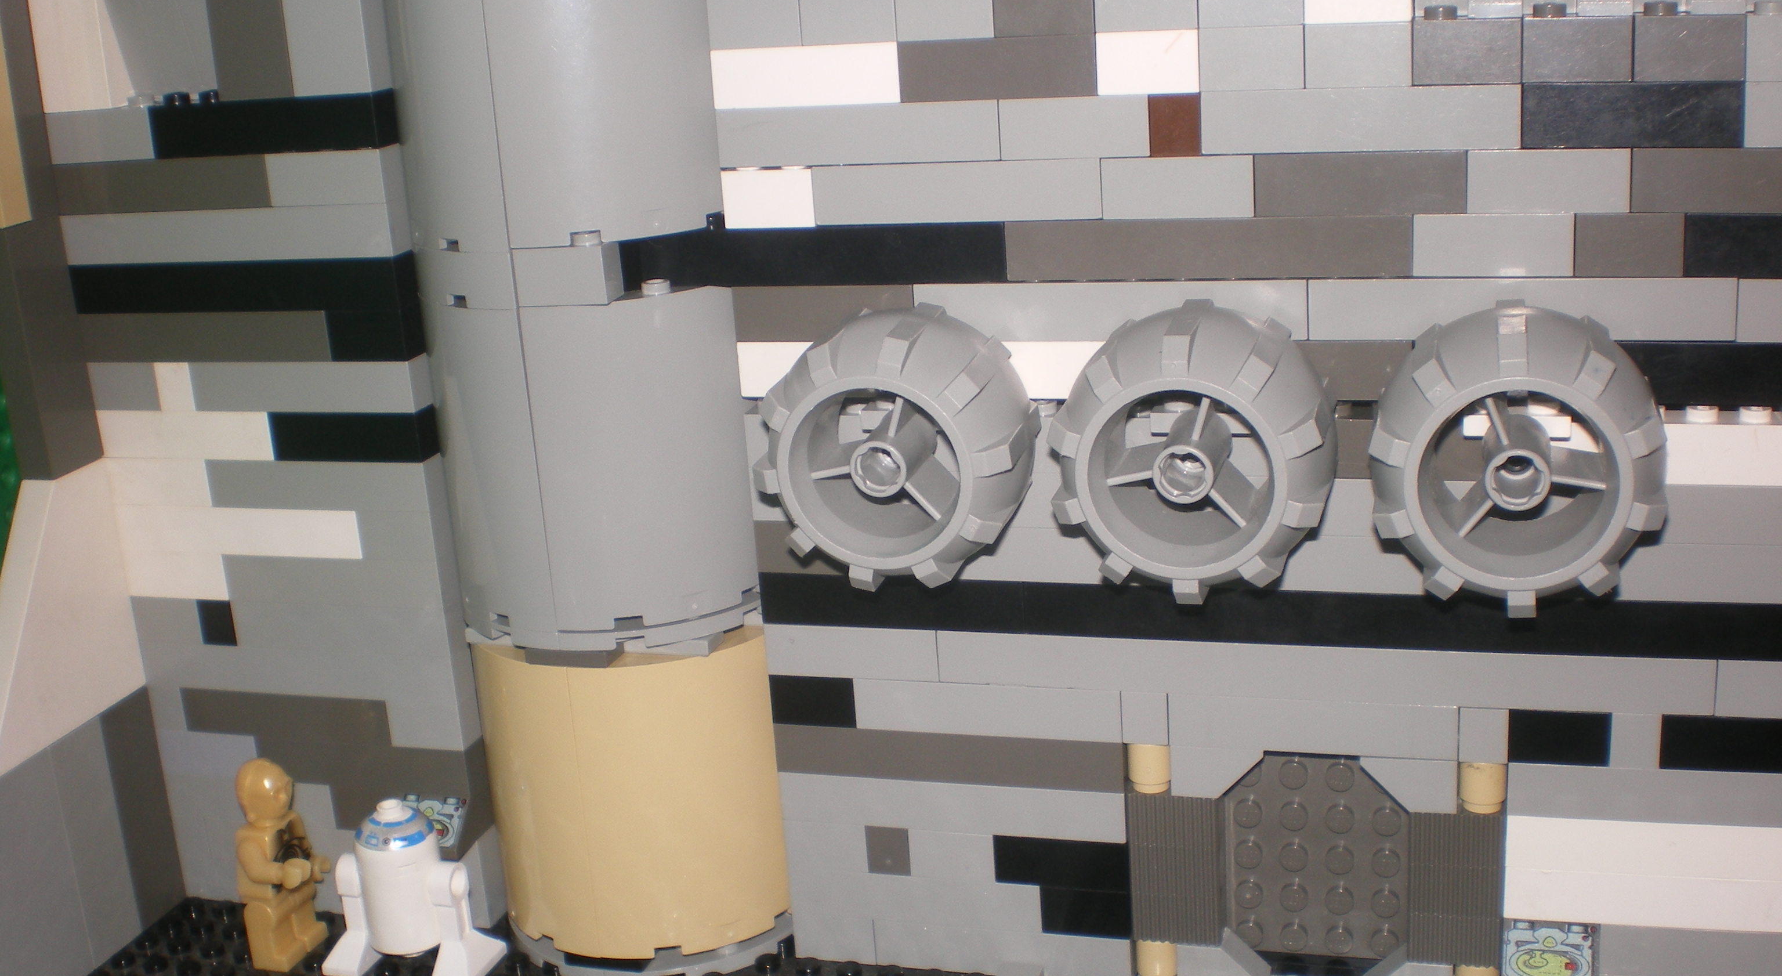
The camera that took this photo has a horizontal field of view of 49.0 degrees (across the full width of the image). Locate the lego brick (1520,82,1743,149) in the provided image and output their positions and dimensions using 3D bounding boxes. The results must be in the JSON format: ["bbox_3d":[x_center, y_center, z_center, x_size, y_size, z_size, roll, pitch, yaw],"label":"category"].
[{"bbox_3d":[0.108,-0.055,0.287,0.032,0.010,0.008,1,17,17],"label":"lego brick"}]

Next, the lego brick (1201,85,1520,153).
[{"bbox_3d":[0.071,-0.056,0.298,0.048,0.010,0.008,1,17,17],"label":"lego brick"}]

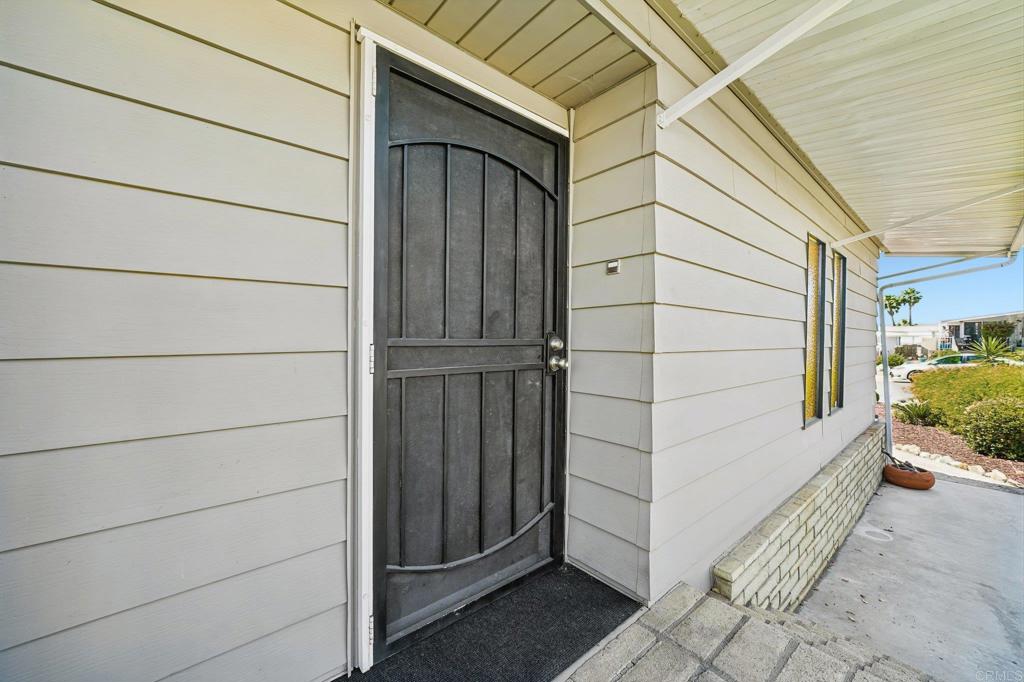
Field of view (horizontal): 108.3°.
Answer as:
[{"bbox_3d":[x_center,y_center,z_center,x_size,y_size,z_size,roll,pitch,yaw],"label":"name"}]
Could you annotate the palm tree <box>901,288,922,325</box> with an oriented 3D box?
[{"bbox_3d":[81.067,-4.261,75.000,2.800,12.000,2.800,0,1,-43],"label":"palm tree"}]

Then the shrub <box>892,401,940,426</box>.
[{"bbox_3d":[9.248,1.658,8.450,0.800,0.560,0.800,0,1,-42],"label":"shrub"}]

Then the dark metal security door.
[{"bbox_3d":[-0.099,0.049,1.511,0.920,2.030,0.045,0,1,-39],"label":"dark metal security door"}]

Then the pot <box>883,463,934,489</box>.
[{"bbox_3d":[5.196,1.783,4.832,0.460,0.240,0.460,0,1,-39],"label":"pot"}]

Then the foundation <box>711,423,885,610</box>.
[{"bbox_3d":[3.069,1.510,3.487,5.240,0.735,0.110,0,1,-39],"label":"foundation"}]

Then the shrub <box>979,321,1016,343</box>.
[{"bbox_3d":[29.616,-0.457,22.500,1.300,1.600,1.300,0,1,-37],"label":"shrub"}]

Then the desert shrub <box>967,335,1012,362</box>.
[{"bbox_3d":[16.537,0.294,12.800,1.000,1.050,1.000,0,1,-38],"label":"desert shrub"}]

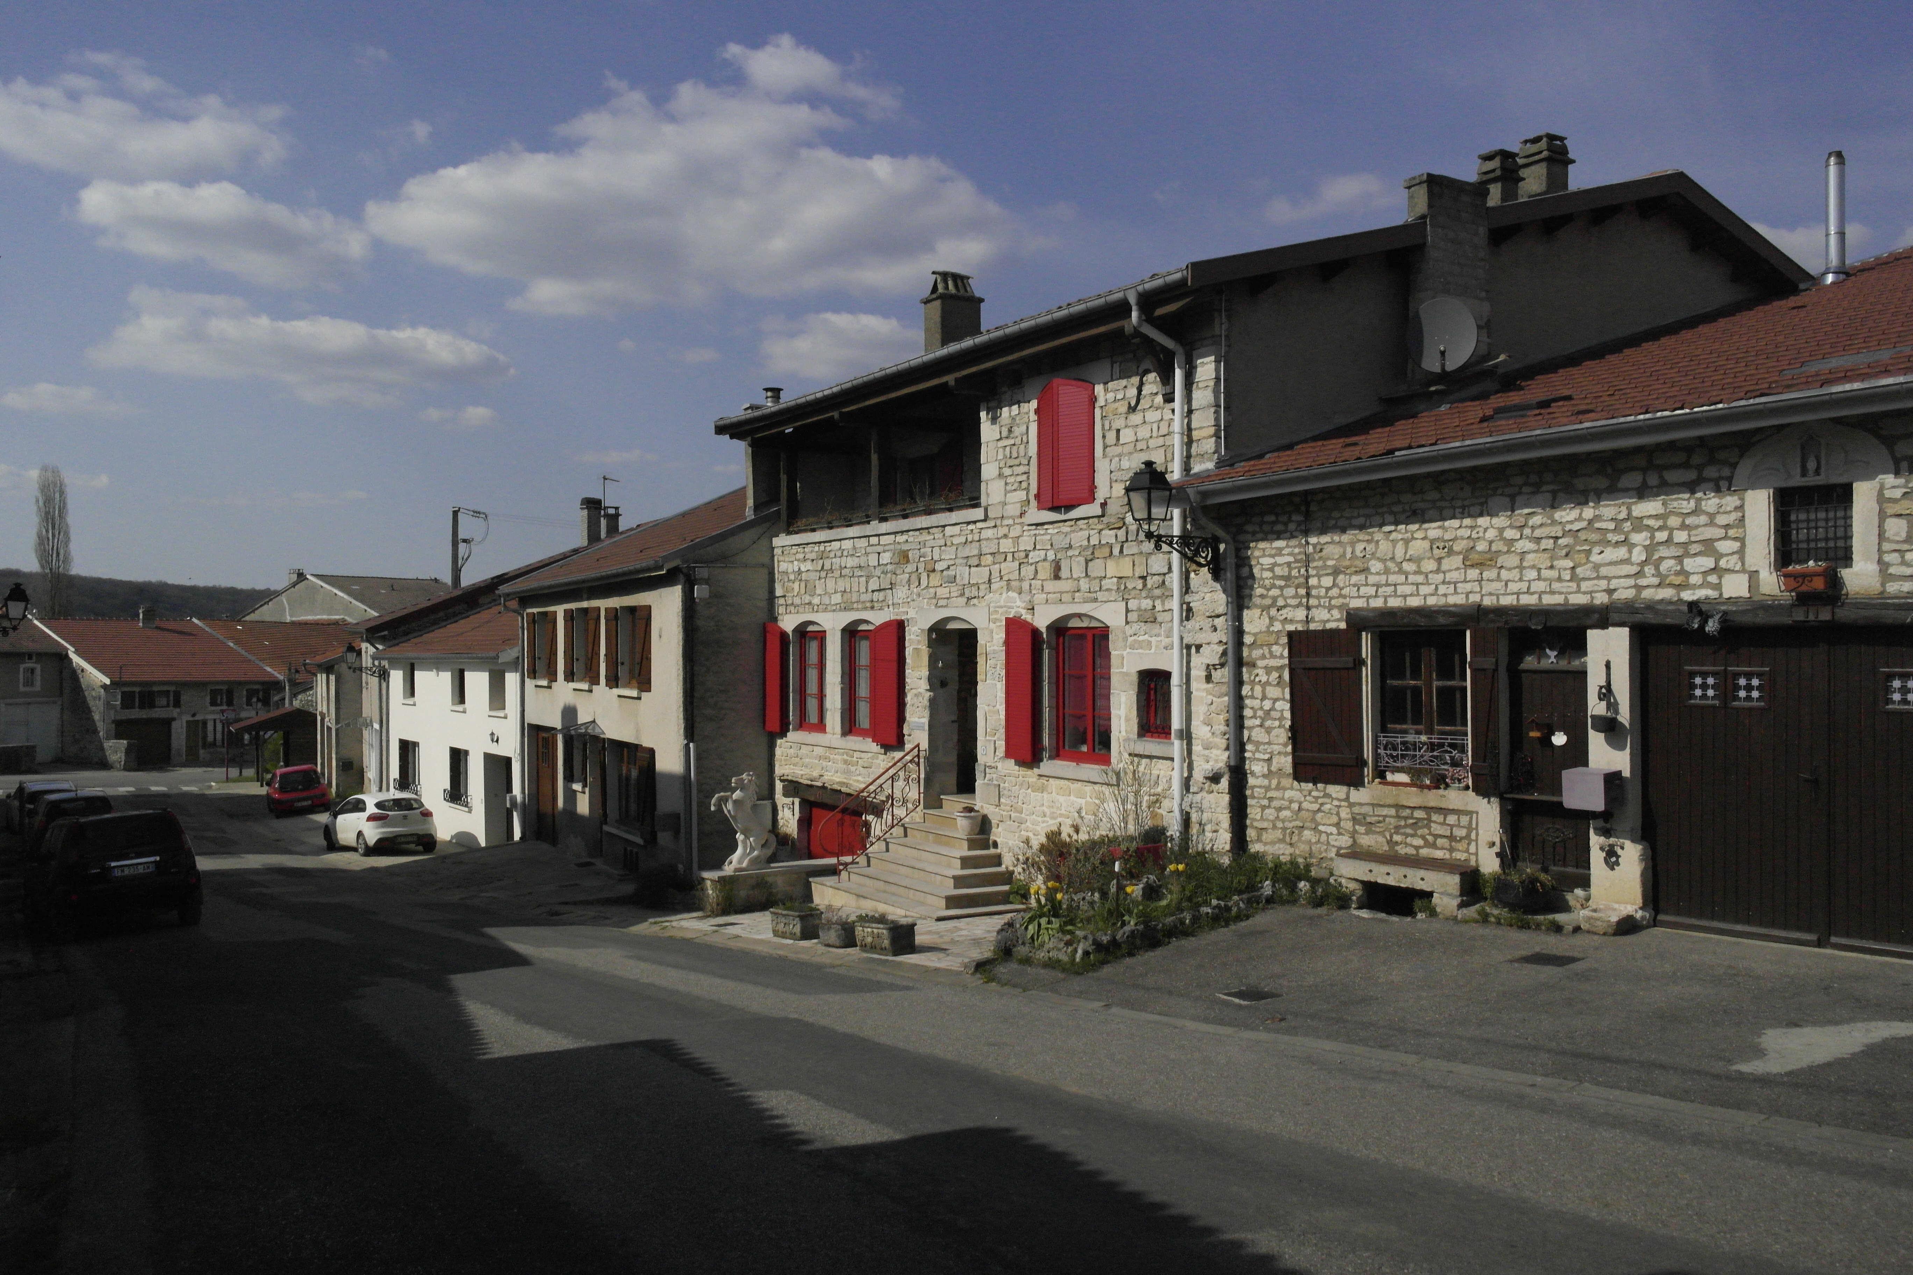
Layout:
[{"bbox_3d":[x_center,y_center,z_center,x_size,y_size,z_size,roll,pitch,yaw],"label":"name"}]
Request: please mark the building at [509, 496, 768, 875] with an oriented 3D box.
[{"bbox_3d":[-2.278,0.122,30.411,11.900,8.500,13.000,0,0,-28],"label":"building"}]

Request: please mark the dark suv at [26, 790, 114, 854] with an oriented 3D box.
[{"bbox_3d":[-23.000,4.650,37.200,1.780,1.570,4.300,0,-3,-35],"label":"dark suv"}]

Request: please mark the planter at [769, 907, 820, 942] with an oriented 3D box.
[{"bbox_3d":[-1.745,3.059,15.436,0.280,0.290,0.620,0,-3,-38],"label":"planter"}]

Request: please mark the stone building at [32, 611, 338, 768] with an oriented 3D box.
[{"bbox_3d":[-41.385,2.512,77.478,14.000,7.700,13.000,0,0,40],"label":"stone building"}]

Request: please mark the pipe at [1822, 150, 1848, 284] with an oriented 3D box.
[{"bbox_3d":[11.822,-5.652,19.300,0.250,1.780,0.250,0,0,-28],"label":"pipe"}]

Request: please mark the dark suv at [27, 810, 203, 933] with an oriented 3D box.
[{"bbox_3d":[-12.700,3.400,21.550,1.765,1.690,4.500,0,-5,-37],"label":"dark suv"}]

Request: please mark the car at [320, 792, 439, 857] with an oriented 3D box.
[{"bbox_3d":[-14.340,4.550,35.550,1.720,1.455,4.050,0,-4,-38],"label":"car"}]

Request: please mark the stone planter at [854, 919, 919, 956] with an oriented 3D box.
[{"bbox_3d":[-0.687,2.931,14.086,0.280,0.290,0.620,0,-3,-38],"label":"stone planter"}]

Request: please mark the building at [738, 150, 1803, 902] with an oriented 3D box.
[{"bbox_3d":[5.109,-1.356,22.111,15.100,9.250,12.200,0,0,-31],"label":"building"}]

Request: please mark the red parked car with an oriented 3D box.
[{"bbox_3d":[-21.300,4.900,46.300,1.650,1.430,3.800,0,-2,-30],"label":"red parked car"}]

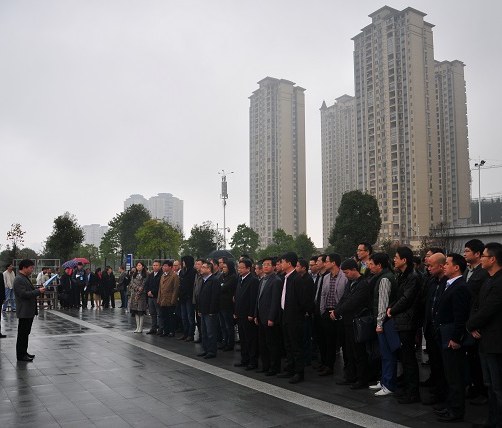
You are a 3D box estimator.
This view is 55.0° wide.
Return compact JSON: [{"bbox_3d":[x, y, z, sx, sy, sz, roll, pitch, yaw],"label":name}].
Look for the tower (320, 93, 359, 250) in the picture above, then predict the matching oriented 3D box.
[{"bbox_3d":[57.315,-23.303,285.411,18.000,97.480,26.000,4,-7,-40],"label":"tower"}]

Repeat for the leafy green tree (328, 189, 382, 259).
[{"bbox_3d":[8.604,1.695,40.011,4.100,7.350,4.000,0,-5,0],"label":"leafy green tree"}]

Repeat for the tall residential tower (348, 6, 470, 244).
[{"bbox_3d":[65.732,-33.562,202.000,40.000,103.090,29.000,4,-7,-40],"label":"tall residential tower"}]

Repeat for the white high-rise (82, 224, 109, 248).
[{"bbox_3d":[-226.352,46.109,699.055,40.000,62.000,26.000,2,-6,-20],"label":"white high-rise"}]

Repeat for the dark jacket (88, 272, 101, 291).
[{"bbox_3d":[-6.159,2.662,19.025,0.530,0.730,0.340,3,-7,-23],"label":"dark jacket"}]

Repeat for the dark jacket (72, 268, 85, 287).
[{"bbox_3d":[-6.701,2.486,18.742,0.530,0.720,0.330,2,-6,-14],"label":"dark jacket"}]

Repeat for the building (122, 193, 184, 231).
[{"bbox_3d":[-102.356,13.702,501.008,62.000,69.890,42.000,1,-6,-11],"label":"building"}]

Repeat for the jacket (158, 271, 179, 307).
[{"bbox_3d":[-1.837,1.665,10.784,0.500,0.810,0.340,-4,-7,35],"label":"jacket"}]

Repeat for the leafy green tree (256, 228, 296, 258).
[{"bbox_3d":[2.751,4.045,51.847,4.100,4.990,3.900,0,-5,0],"label":"leafy green tree"}]

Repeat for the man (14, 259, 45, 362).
[{"bbox_3d":[-3.737,1.631,8.236,0.500,1.700,0.470,2,-6,-25],"label":"man"}]

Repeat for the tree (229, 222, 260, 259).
[{"bbox_3d":[-0.639,3.512,47.882,3.100,5.360,3.000,0,-5,0],"label":"tree"}]

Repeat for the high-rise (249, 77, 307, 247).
[{"bbox_3d":[14.294,-25.706,261.564,19.000,98.470,25.000,4,-7,-40],"label":"high-rise"}]

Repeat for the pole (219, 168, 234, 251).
[{"bbox_3d":[-4.154,0.953,80.269,2.400,16.600,2.000,0,-5,0],"label":"pole"}]

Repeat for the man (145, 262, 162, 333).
[{"bbox_3d":[-2.238,1.941,11.157,0.500,1.720,0.340,-4,-7,30],"label":"man"}]

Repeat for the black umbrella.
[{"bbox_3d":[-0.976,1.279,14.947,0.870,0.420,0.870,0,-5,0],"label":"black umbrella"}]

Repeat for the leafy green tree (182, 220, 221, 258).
[{"bbox_3d":[-5.047,3.787,49.880,3.900,6.260,3.800,1,-6,-6],"label":"leafy green tree"}]

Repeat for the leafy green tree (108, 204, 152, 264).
[{"bbox_3d":[-11.674,2.780,45.965,4.200,7.430,4.100,2,-6,-14],"label":"leafy green tree"}]

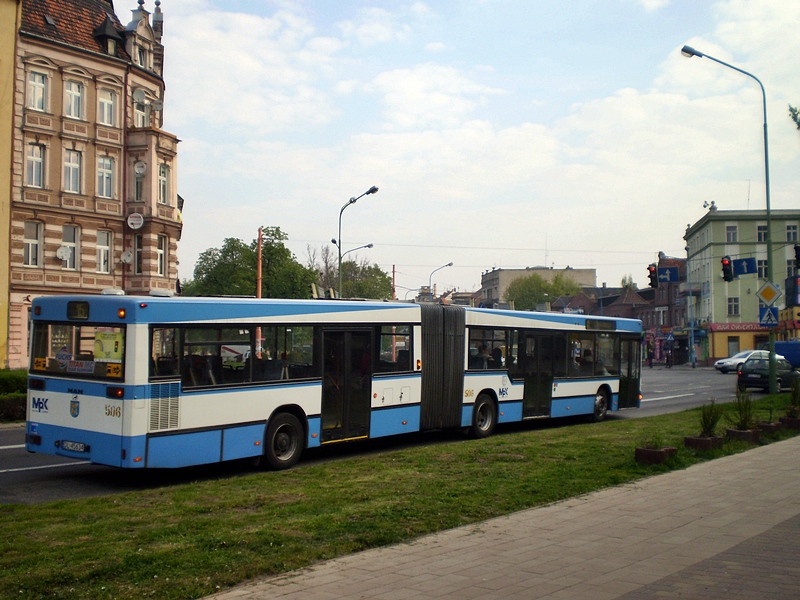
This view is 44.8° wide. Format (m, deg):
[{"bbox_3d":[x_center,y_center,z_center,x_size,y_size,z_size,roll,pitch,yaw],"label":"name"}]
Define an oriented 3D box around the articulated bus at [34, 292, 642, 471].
[{"bbox_3d":[0.588,1.570,21.550,2.520,2.950,17.900,-2,-3,37],"label":"articulated bus"}]

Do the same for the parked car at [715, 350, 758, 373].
[{"bbox_3d":[21.800,3.850,60.000,4.400,1.450,1.760,1,-3,-23],"label":"parked car"}]

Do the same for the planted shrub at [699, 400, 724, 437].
[{"bbox_3d":[4.814,1.831,15.000,0.400,0.560,0.400,-1,-3,18],"label":"planted shrub"}]

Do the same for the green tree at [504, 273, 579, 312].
[{"bbox_3d":[16.300,1.750,112.000,9.000,9.900,8.500,0,-2,8],"label":"green tree"}]

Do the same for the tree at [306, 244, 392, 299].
[{"bbox_3d":[-4.270,0.360,82.000,7.300,10.100,7.000,0,-2,0],"label":"tree"}]

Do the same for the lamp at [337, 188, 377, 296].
[{"bbox_3d":[-1.980,-0.680,47.300,2.500,9.500,0.350,-2,-3,37],"label":"lamp"}]

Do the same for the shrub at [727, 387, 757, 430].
[{"bbox_3d":[5.594,1.786,15.900,0.490,0.690,0.480,-1,-3,19],"label":"shrub"}]

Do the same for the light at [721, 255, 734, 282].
[{"bbox_3d":[12.729,-1.204,37.700,0.380,1.020,0.400,-2,-3,36],"label":"light"}]

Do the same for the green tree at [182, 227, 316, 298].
[{"bbox_3d":[-10.540,0.000,68.000,9.200,9.600,8.500,0,-2,-9],"label":"green tree"}]

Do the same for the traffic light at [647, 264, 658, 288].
[{"bbox_3d":[10.544,-0.981,40.500,0.380,1.000,0.400,-2,-3,42],"label":"traffic light"}]

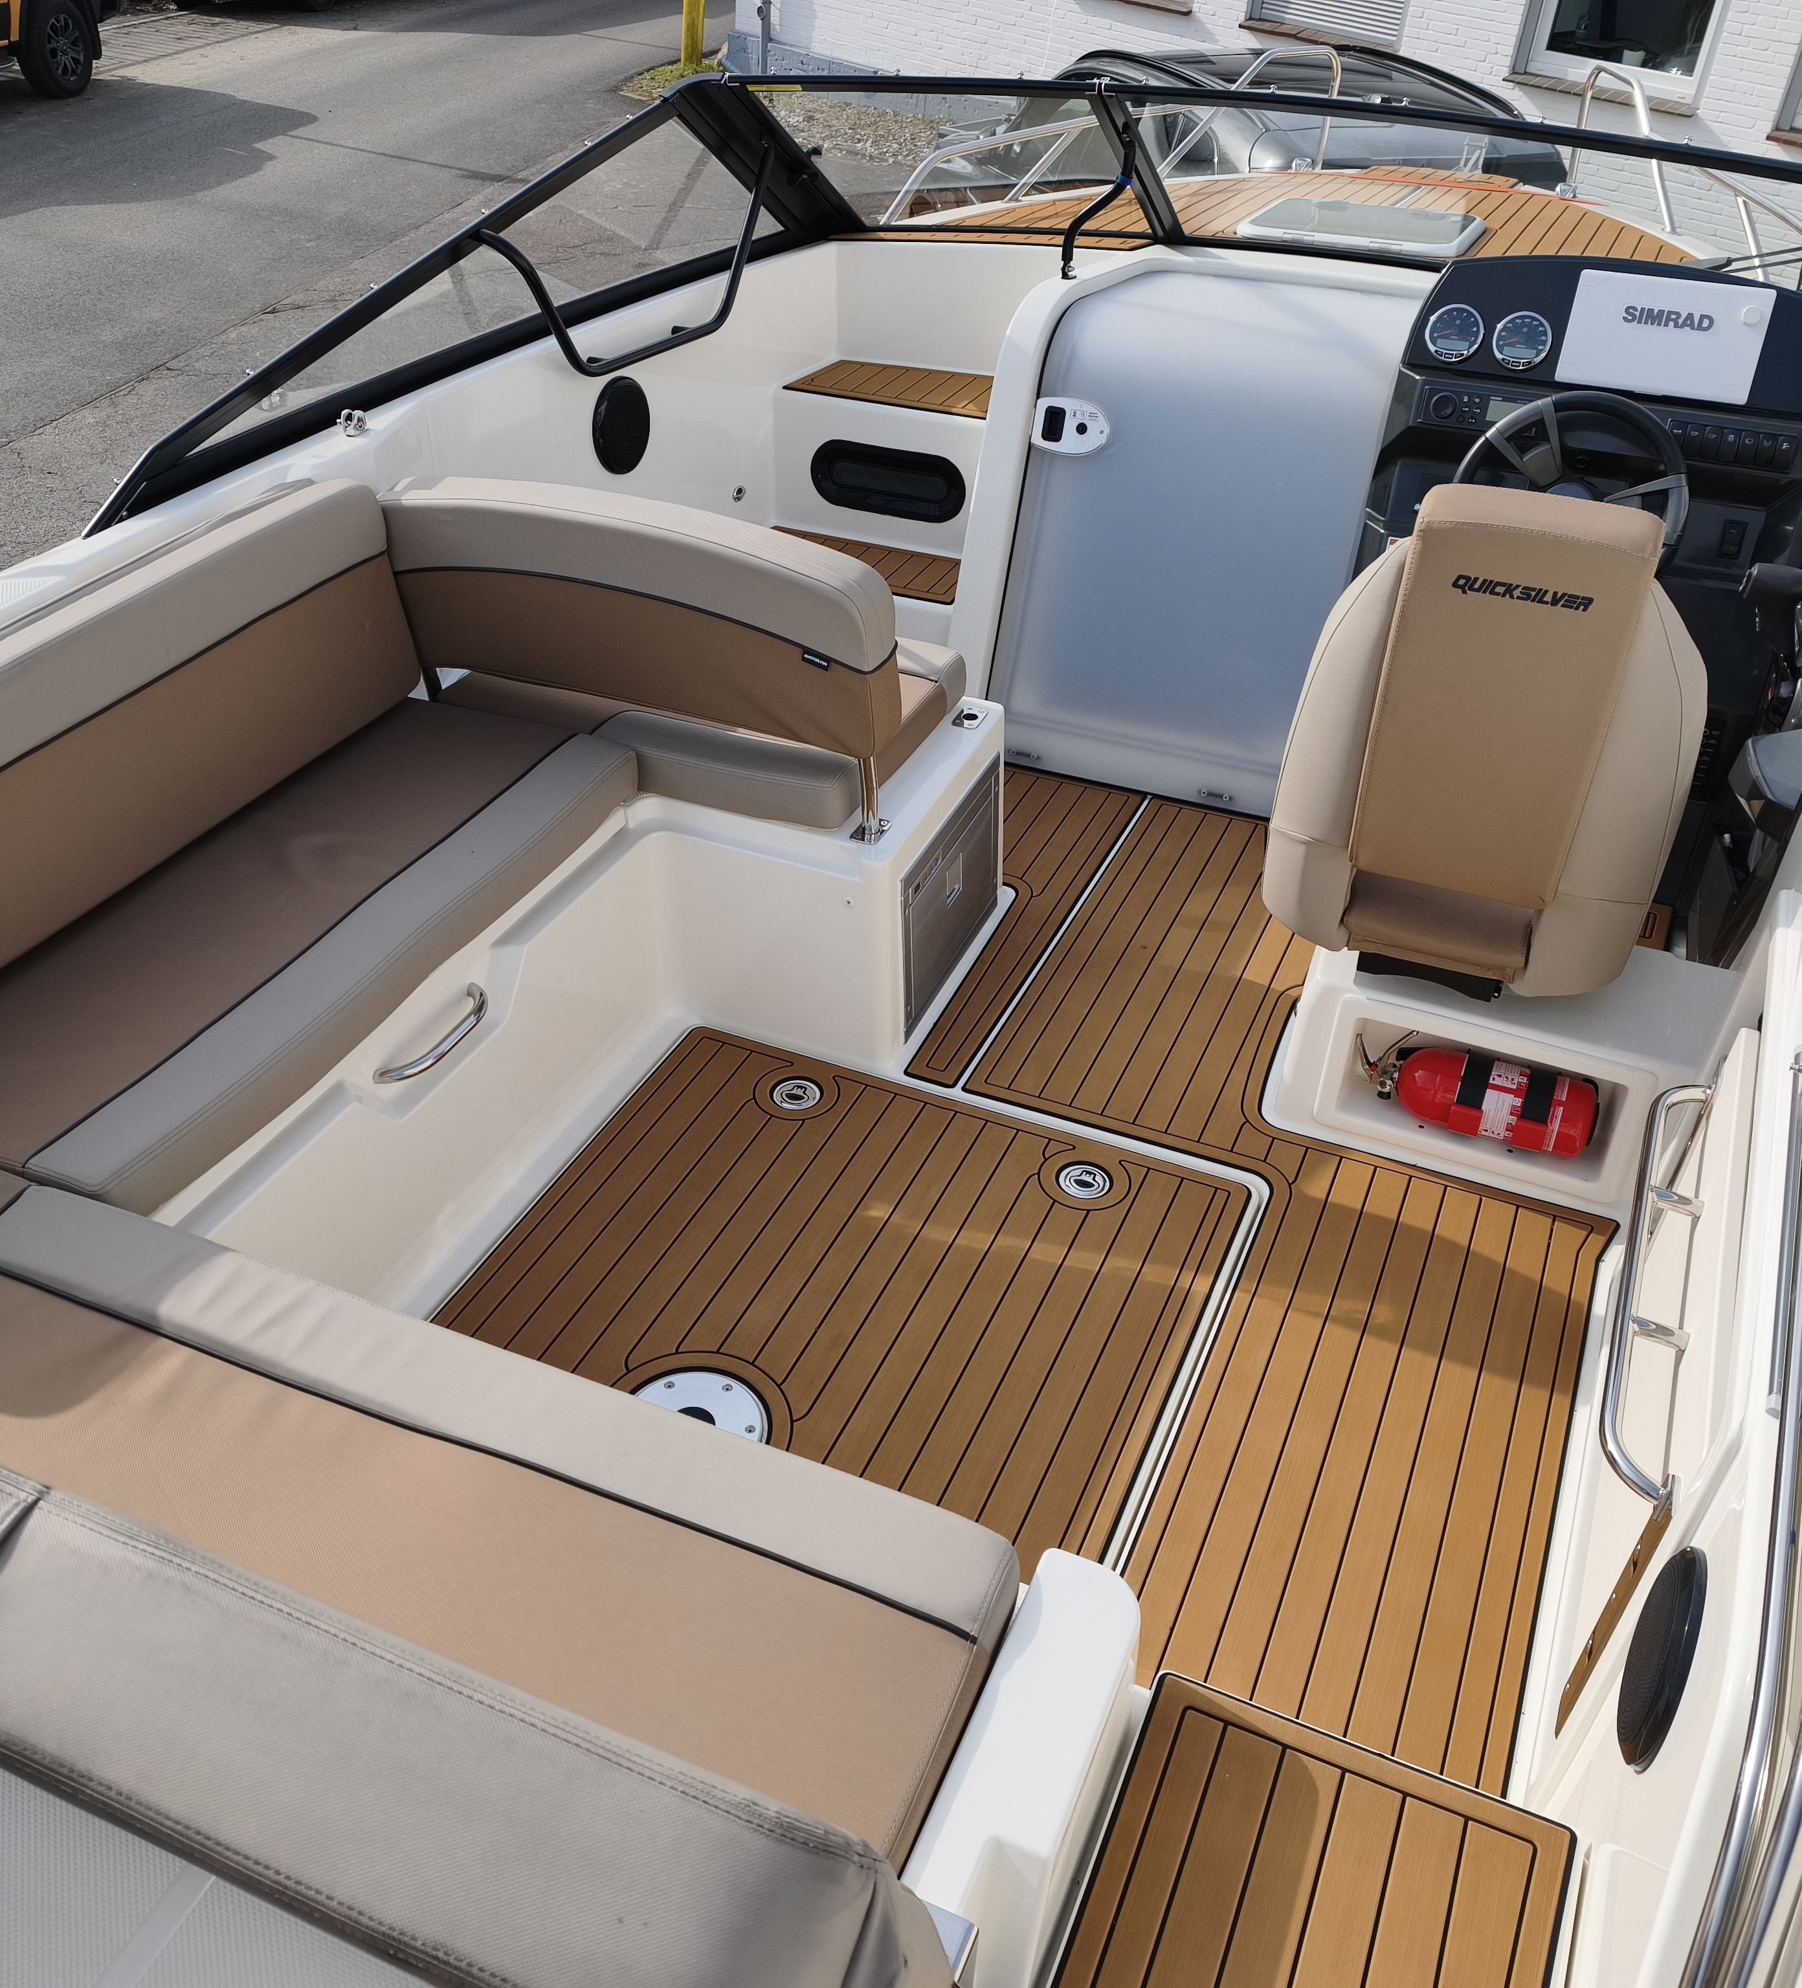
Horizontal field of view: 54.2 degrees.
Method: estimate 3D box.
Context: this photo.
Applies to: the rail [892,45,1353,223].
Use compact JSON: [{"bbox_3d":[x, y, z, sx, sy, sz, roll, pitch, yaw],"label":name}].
[{"bbox_3d":[0.501,-2.038,4.209,1.420,0.290,0.210,-24,42,-30],"label":"rail"}]

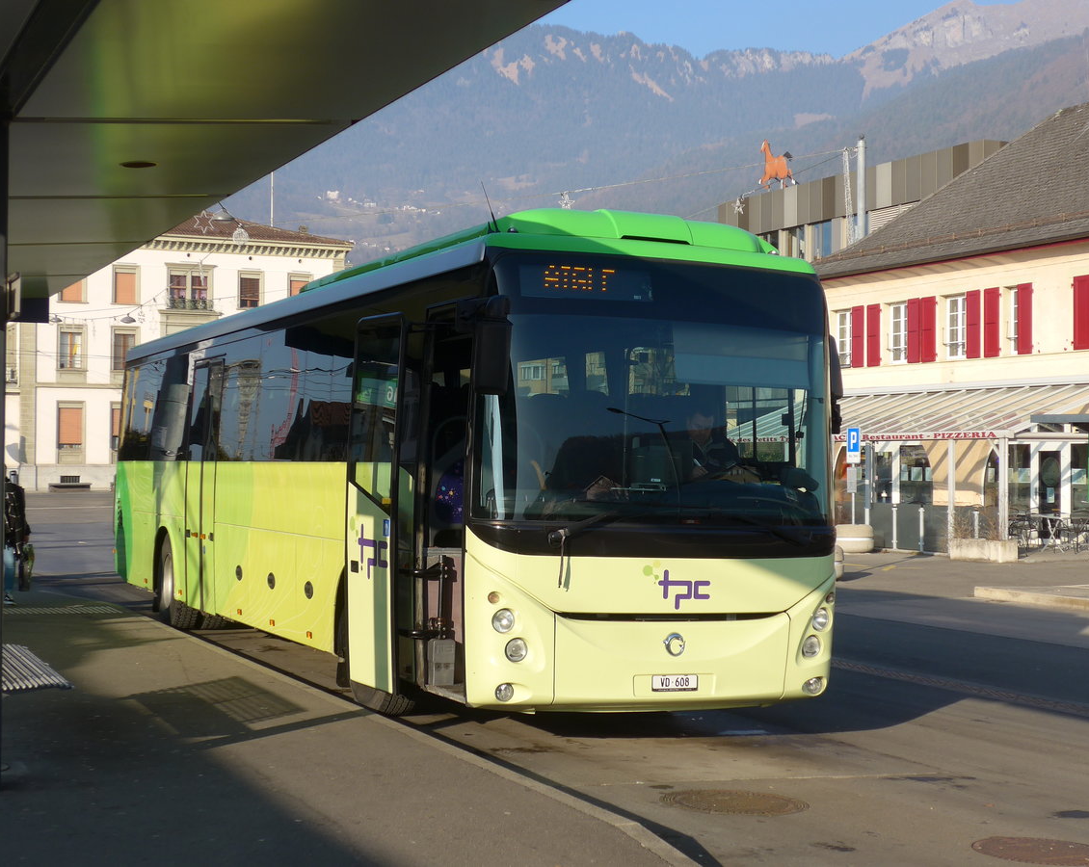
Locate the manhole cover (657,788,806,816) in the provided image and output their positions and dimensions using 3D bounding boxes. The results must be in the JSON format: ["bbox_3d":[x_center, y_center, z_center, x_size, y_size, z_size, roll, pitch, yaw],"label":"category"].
[{"bbox_3d":[0.993,1.936,9.600,0.770,0.030,0.770,1,-1,0],"label":"manhole cover"}]

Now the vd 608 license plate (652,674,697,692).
[{"bbox_3d":[0.789,1.514,11.130,0.310,0.098,0.020,2,-1,-23],"label":"vd 608 license plate"}]

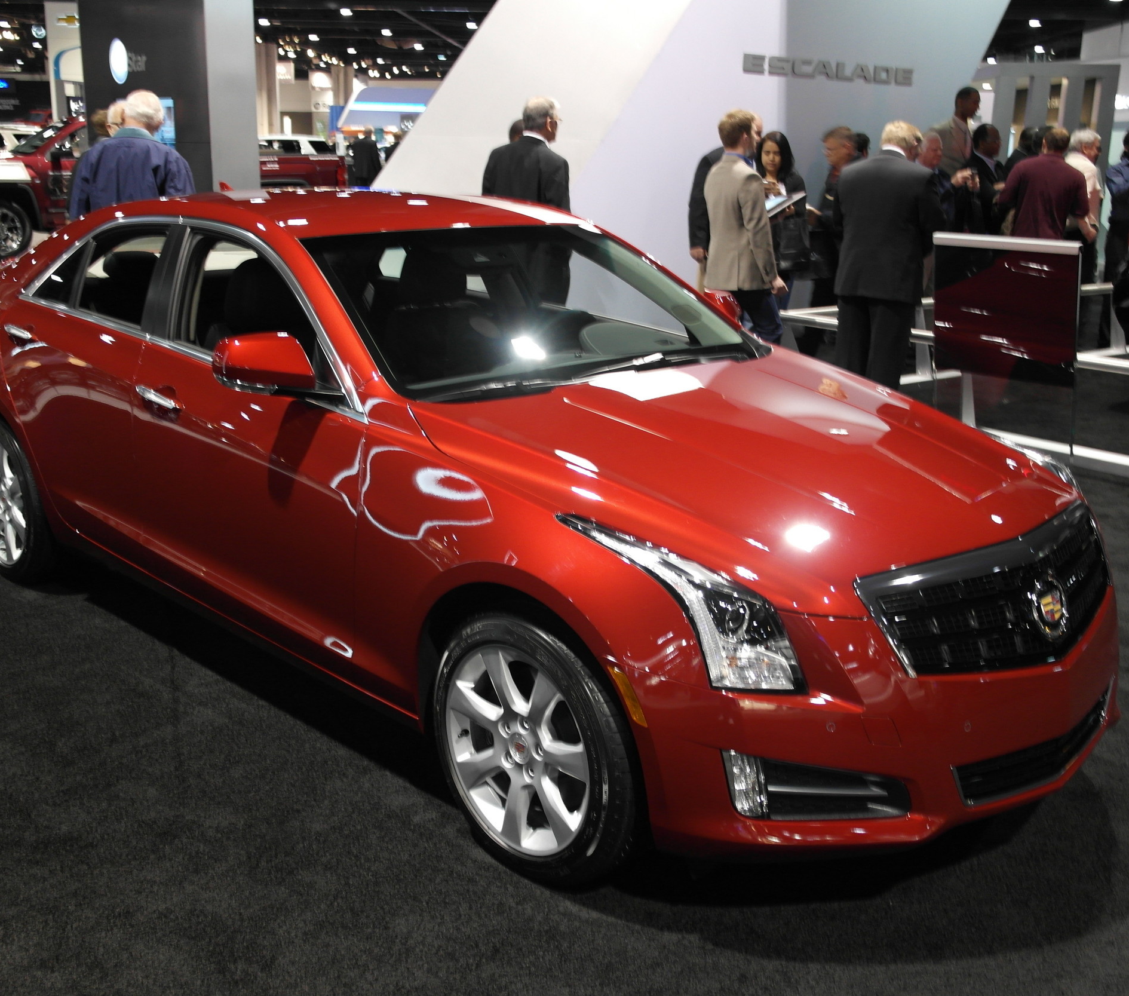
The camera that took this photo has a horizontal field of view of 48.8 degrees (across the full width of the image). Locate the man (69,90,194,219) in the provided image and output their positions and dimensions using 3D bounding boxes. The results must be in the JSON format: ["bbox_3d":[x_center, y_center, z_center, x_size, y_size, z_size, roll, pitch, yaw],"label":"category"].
[{"bbox_3d":[-2.159,-1.145,6.443,0.580,1.820,0.360,0,16,-6],"label":"man"}]

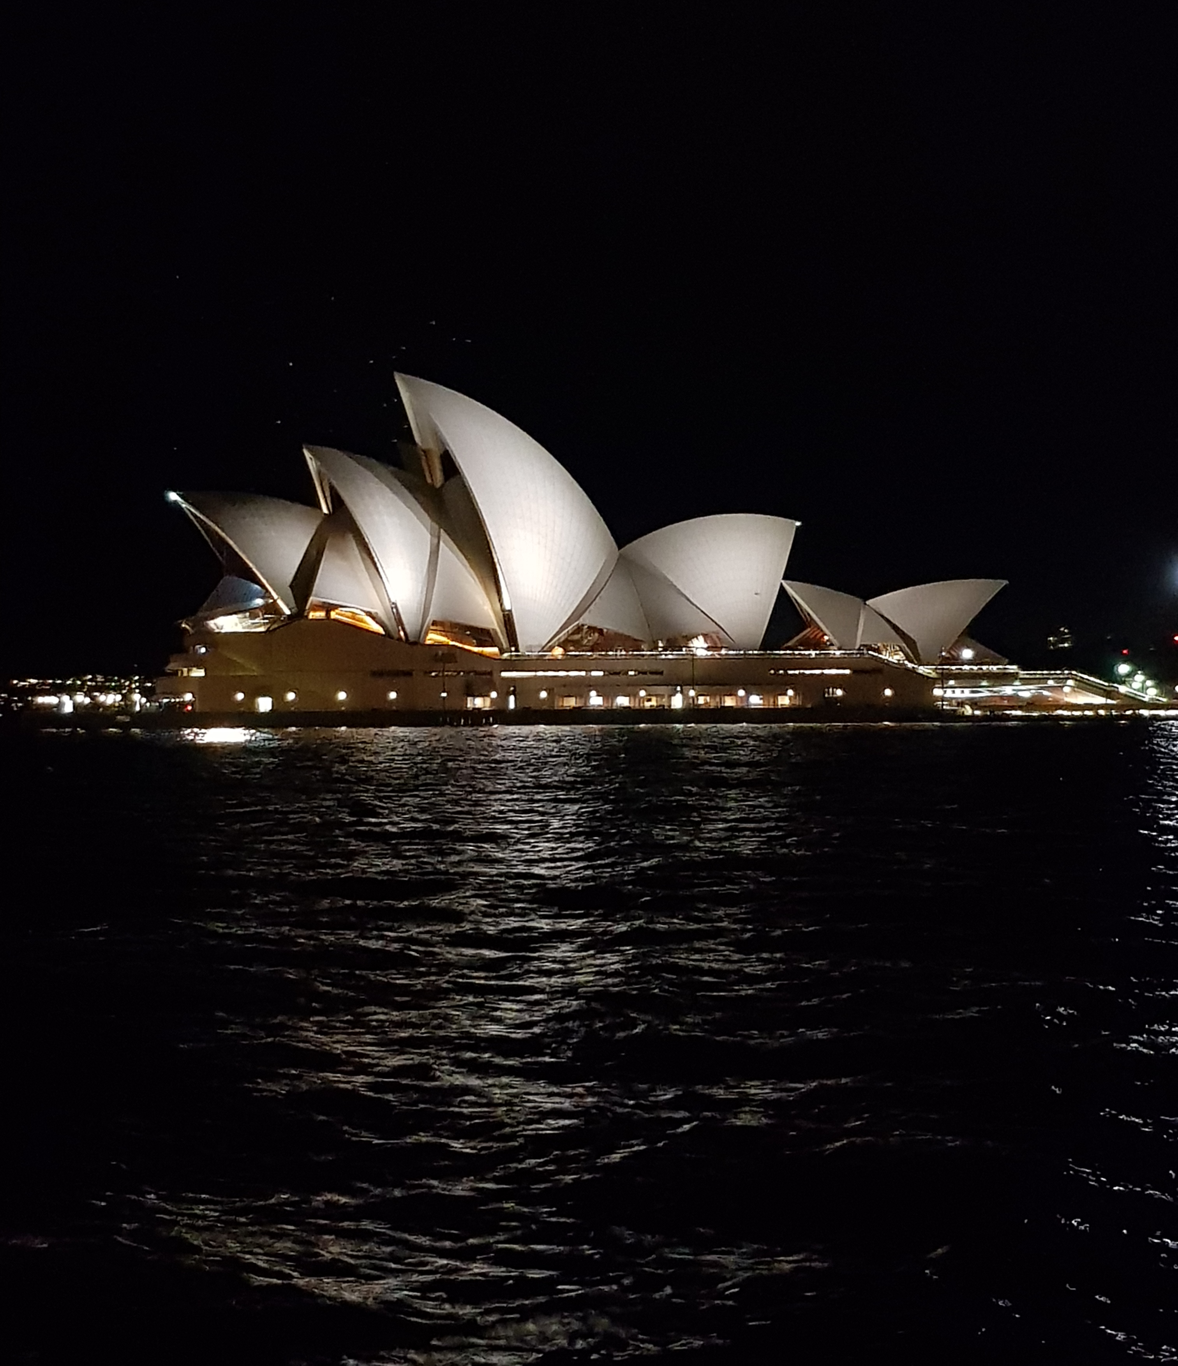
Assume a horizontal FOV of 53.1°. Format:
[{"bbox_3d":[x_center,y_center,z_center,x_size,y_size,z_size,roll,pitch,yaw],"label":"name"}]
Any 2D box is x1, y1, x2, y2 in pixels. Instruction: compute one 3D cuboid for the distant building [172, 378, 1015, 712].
[{"bbox_3d":[3.787,-26.675,240.528,166.000,65.500,105.000,0,-1,-2],"label":"distant building"}]

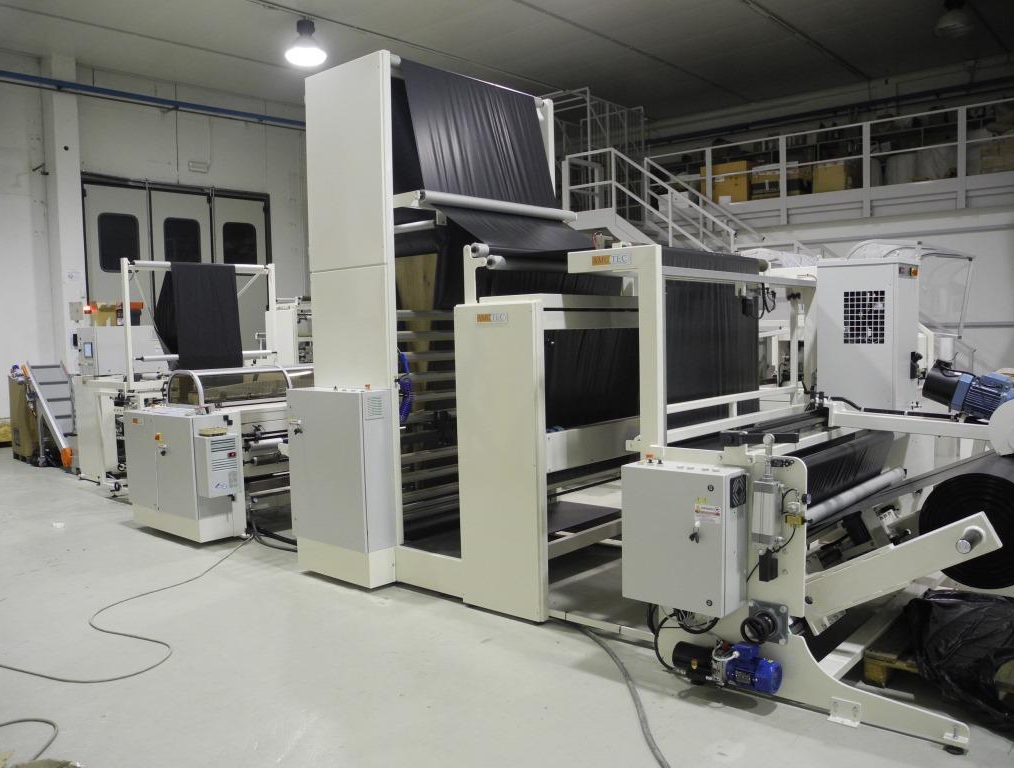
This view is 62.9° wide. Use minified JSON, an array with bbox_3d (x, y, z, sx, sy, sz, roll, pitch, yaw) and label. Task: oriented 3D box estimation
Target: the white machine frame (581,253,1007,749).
[{"bbox_3d":[1.649,0.331,4.268,1.906,2.041,2.030,2,5,41],"label":"white machine frame"}]

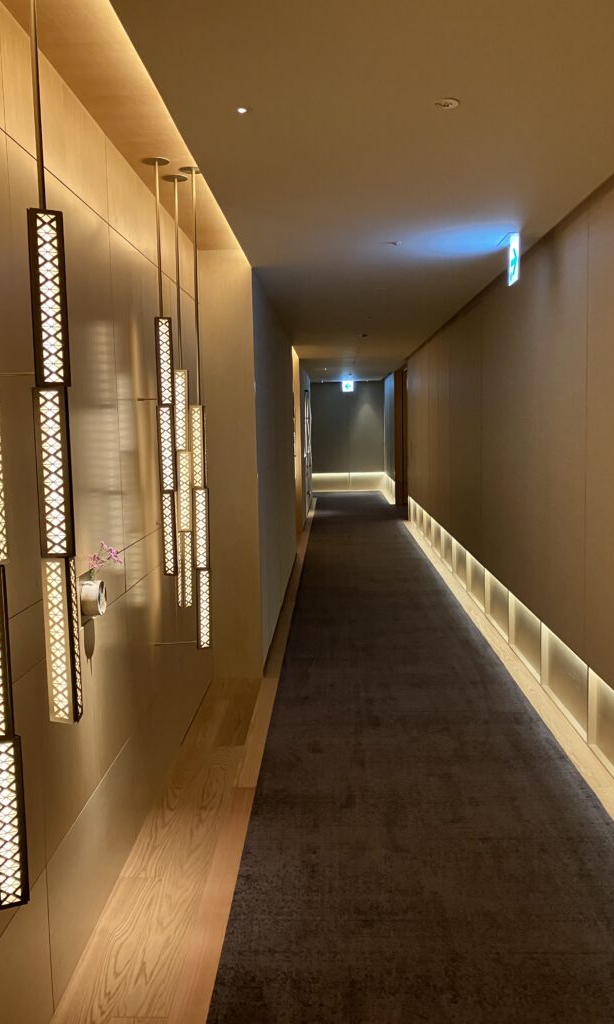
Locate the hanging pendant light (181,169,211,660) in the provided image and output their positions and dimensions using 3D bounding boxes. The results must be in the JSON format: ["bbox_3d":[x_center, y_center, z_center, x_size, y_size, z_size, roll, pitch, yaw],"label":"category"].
[{"bbox_3d":[-0.432,-0.386,3.326,0.100,1.899,0.100,-1,6,2],"label":"hanging pendant light"}]

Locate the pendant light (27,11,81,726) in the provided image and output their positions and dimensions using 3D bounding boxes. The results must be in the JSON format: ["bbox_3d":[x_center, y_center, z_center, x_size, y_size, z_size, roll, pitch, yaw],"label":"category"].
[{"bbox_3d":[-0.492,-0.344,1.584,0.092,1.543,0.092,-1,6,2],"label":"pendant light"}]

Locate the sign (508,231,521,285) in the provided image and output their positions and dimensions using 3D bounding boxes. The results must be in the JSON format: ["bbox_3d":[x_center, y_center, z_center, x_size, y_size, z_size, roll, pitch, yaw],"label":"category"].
[{"bbox_3d":[1.031,-1.253,4.131,0.030,0.225,0.207,-1,6,2],"label":"sign"}]

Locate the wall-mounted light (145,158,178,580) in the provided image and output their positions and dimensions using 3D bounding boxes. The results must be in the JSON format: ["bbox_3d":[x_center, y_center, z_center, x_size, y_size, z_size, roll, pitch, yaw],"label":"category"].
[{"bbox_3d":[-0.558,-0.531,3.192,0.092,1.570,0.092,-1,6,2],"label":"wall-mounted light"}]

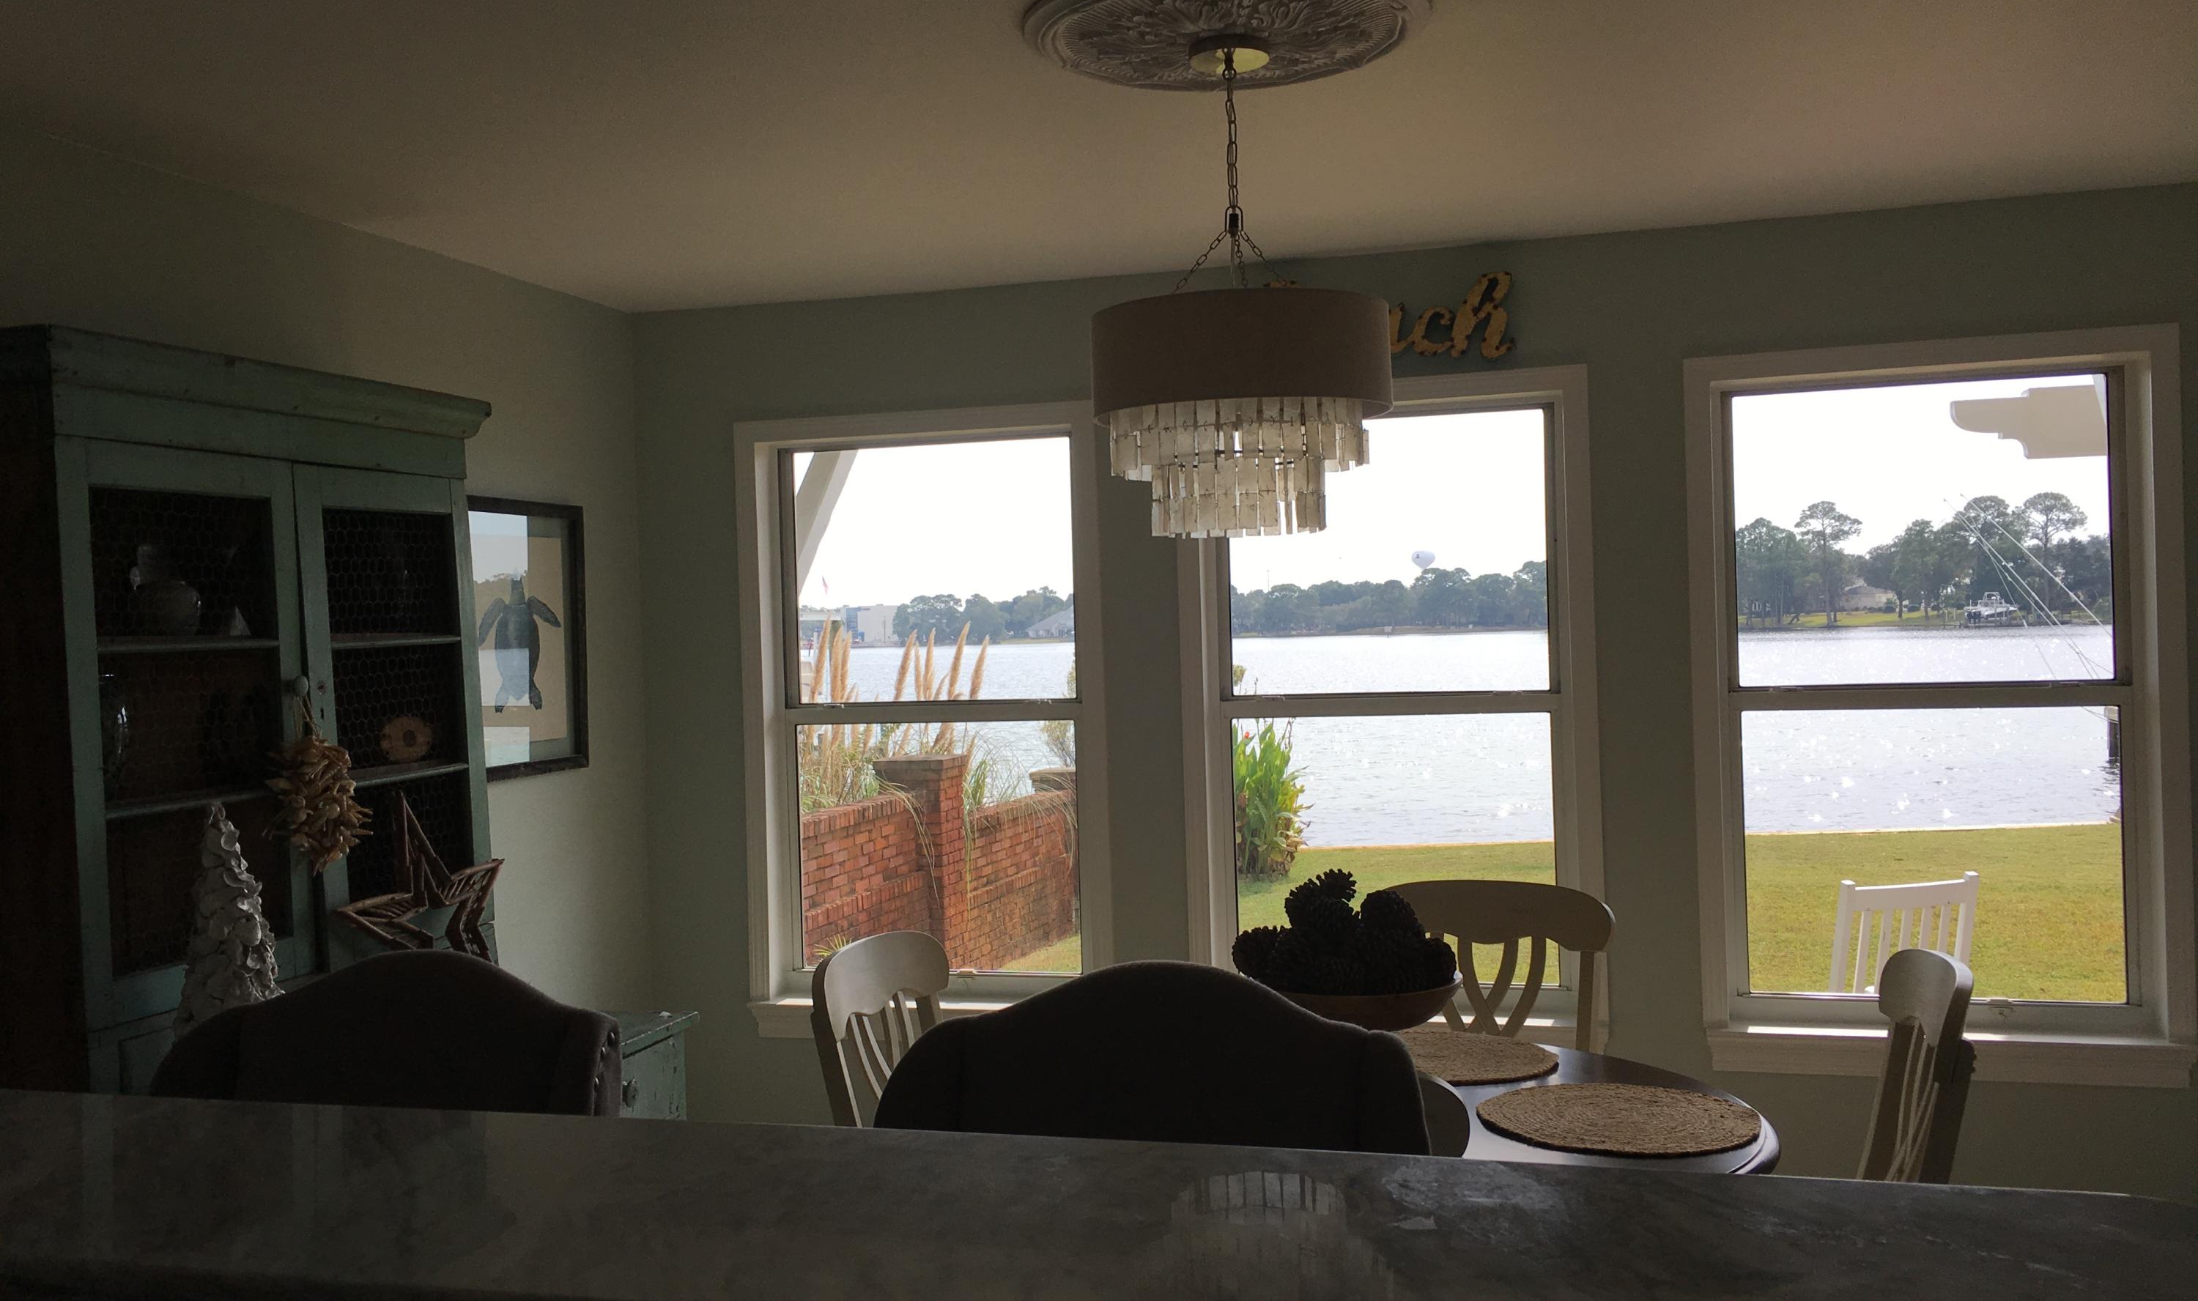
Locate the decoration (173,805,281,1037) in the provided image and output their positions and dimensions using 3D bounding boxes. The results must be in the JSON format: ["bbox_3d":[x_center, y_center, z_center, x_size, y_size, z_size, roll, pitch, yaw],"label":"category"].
[{"bbox_3d":[-1.344,0.470,2.822,0.210,0.470,0.210,-1,1,16],"label":"decoration"}]

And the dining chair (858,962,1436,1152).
[{"bbox_3d":[0.002,0.927,1.747,0.590,1.170,0.600,-1,1,16],"label":"dining chair"}]

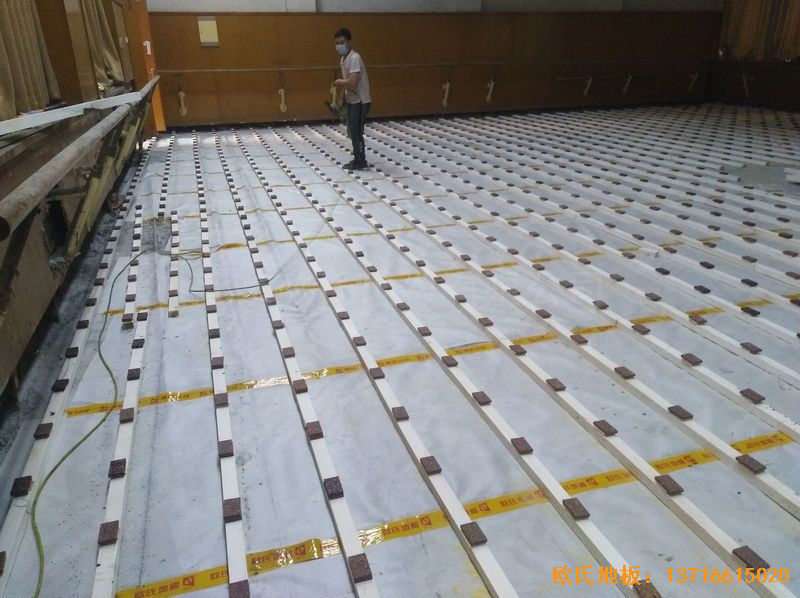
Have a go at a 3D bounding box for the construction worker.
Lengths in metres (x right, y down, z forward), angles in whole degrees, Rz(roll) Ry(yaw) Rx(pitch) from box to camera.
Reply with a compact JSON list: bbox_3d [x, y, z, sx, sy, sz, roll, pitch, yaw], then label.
[{"bbox_3d":[-0.598,-2.470,7.497,0.450,1.652,0.500,-11,25,-24],"label":"construction worker"}]

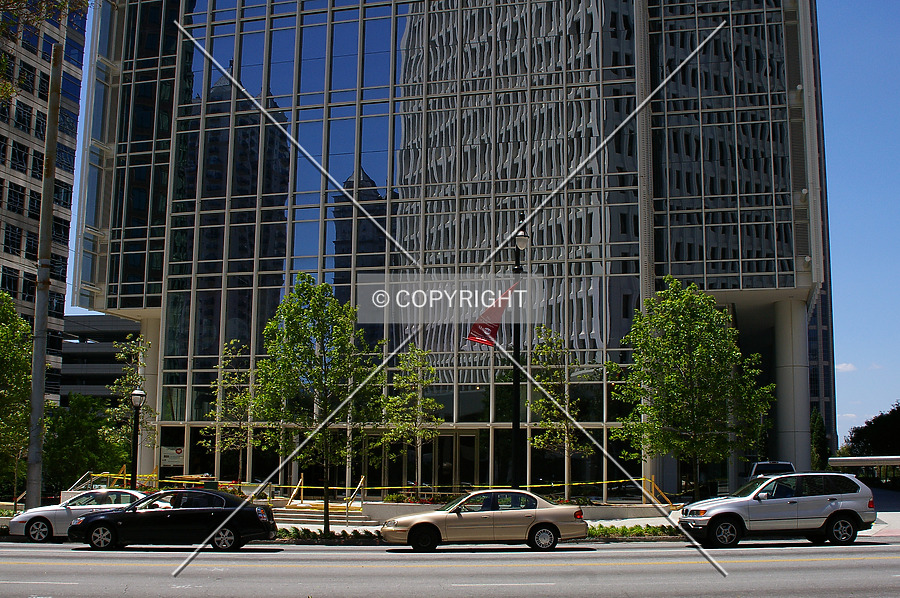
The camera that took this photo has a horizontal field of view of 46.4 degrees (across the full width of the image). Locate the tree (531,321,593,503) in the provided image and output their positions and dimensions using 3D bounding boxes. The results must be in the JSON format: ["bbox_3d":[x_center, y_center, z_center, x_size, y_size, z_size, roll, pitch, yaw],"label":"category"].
[{"bbox_3d":[4.112,4.139,38.676,2.434,6.467,2.434,1,-10,0],"label":"tree"}]

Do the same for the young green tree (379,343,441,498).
[{"bbox_3d":[-1.517,4.516,39.307,2.323,5.817,2.323,1,-10,0],"label":"young green tree"}]

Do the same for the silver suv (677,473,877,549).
[{"bbox_3d":[8.135,5.290,26.235,4.670,1.710,1.870,1,-10,-1],"label":"silver suv"}]

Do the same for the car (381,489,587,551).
[{"bbox_3d":[0.759,5.146,24.500,4.840,1.420,1.760,1,-10,-2],"label":"car"}]

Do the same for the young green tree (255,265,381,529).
[{"bbox_3d":[-3.751,2.903,29.940,3.651,7.460,3.651,1,-10,0],"label":"young green tree"}]

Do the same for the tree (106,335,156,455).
[{"bbox_3d":[-11.583,4.178,38.000,2.200,5.700,2.200,1,-10,0],"label":"tree"}]

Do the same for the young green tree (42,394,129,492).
[{"bbox_3d":[-18.952,7.801,55.000,4.700,5.700,4.500,1,-10,0],"label":"young green tree"}]

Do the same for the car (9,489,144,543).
[{"bbox_3d":[-8.789,5.676,27.400,4.850,1.430,1.810,1,-10,-2],"label":"car"}]

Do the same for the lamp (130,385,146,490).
[{"bbox_3d":[-8.723,4.422,29.300,0.420,4.000,0.420,1,-10,0],"label":"lamp"}]

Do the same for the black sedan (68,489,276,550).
[{"bbox_3d":[-6.494,5.219,24.925,4.860,1.470,1.790,1,-10,-1],"label":"black sedan"}]

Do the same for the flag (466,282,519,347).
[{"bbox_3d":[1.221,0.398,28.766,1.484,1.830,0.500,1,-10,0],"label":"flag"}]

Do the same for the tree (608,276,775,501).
[{"bbox_3d":[7.025,2.931,30.467,4.833,7.309,4.592,1,-10,0],"label":"tree"}]

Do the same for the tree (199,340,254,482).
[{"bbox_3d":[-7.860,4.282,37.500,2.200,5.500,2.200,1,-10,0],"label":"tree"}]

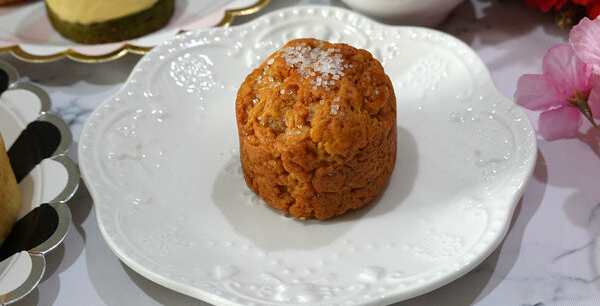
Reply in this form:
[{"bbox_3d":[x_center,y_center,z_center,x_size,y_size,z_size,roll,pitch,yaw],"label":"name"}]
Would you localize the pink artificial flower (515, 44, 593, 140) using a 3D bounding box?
[{"bbox_3d":[0.126,-0.029,0.530,0.045,0.045,0.023,-14,26,-14],"label":"pink artificial flower"}]

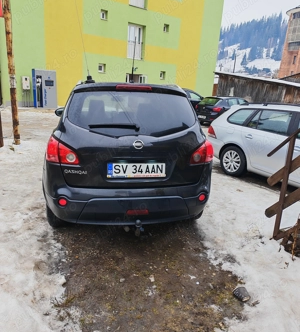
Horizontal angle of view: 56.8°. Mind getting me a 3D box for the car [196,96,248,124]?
[{"bbox_3d":[4.280,-2.980,14.880,4.100,1.450,1.720,-8,19,-35],"label":"car"}]

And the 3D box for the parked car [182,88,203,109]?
[{"bbox_3d":[1.980,-3.870,16.800,4.450,1.660,1.830,-8,19,-35],"label":"parked car"}]

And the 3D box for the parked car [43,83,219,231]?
[{"bbox_3d":[-0.482,-0.499,4.503,1.810,1.645,4.480,-1,16,-10],"label":"parked car"}]

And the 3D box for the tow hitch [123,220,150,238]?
[{"bbox_3d":[-0.120,0.555,2.505,0.210,0.150,0.200,-1,16,-10],"label":"tow hitch"}]

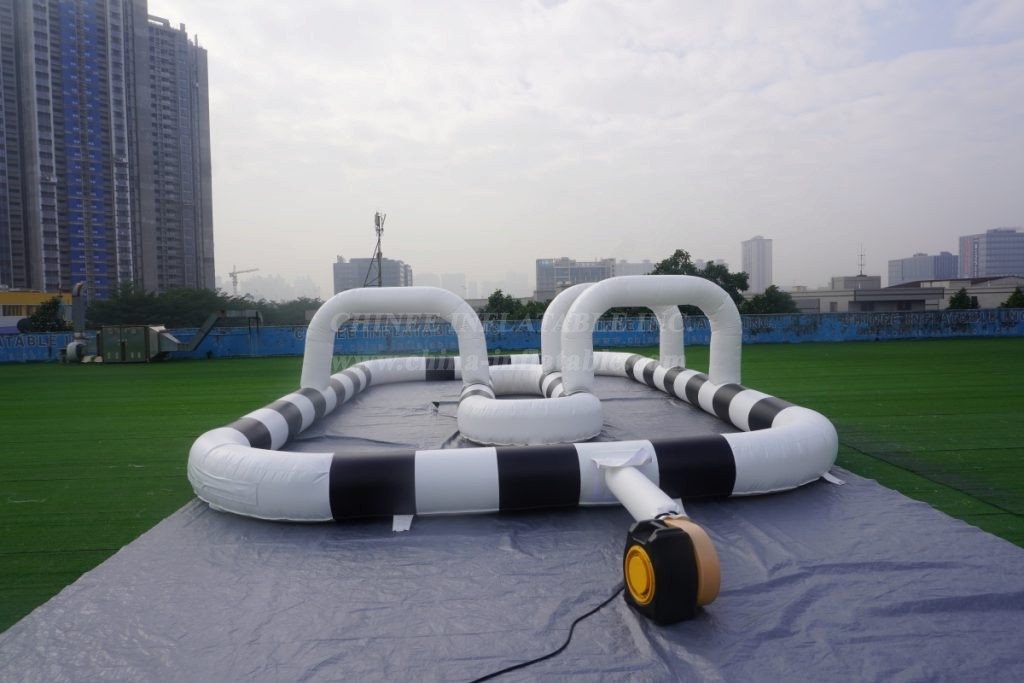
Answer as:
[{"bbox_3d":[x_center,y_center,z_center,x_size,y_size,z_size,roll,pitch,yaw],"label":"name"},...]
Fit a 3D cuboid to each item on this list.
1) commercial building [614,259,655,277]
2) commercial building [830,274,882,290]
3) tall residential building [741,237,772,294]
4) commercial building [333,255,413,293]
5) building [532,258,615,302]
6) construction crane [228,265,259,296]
[{"bbox_3d":[173.550,-74.040,957.720,60.000,75.000,20.000,-1,3,0],"label":"commercial building"},{"bbox_3d":[61.320,-9.810,122.230,6.600,3.800,4.600,-1,3,0],"label":"commercial building"},{"bbox_3d":[322.340,-85.890,892.220,26.000,99.000,34.000,-1,3,0],"label":"tall residential building"},{"bbox_3d":[-108.770,-37.240,538.730,50.000,53.000,50.000,-1,3,0],"label":"commercial building"},{"bbox_3d":[55.110,-44.900,598.590,70.000,56.000,32.000,-1,3,0],"label":"building"},{"bbox_3d":[-210.730,-34.360,531.760,4.000,52.000,66.000,-3,3,-38],"label":"construction crane"}]

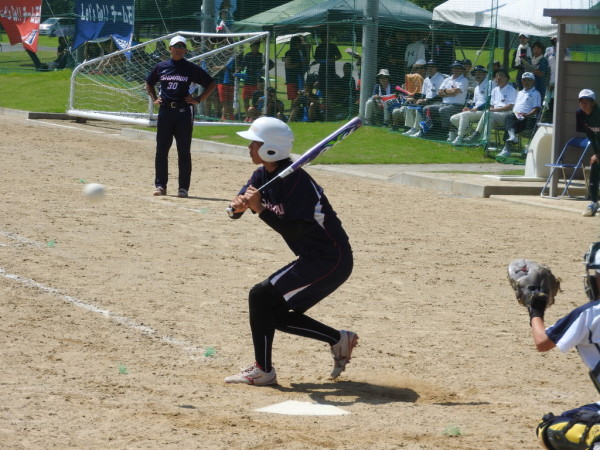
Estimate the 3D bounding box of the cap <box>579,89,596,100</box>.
[{"bbox_3d":[3.096,-1.405,28.000,0.170,0.130,0.220,5,5,30],"label":"cap"}]

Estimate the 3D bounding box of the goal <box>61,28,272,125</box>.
[{"bbox_3d":[-2.855,-3.143,55.400,2.600,1.900,4.400,0,5,-26],"label":"goal"}]

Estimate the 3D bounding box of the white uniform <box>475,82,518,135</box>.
[{"bbox_3d":[3.174,-1.882,42.000,0.640,0.860,0.480,0,5,-26],"label":"white uniform"}]

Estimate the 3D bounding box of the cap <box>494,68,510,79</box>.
[{"bbox_3d":[3.271,-2.447,42.000,0.240,0.140,0.180,-1,5,-40],"label":"cap"}]

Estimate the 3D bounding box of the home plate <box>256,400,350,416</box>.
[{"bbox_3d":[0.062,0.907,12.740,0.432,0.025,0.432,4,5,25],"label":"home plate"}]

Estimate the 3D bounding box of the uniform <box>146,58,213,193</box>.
[{"bbox_3d":[-1.339,-1.106,28.900,0.700,1.480,0.320,3,4,5],"label":"uniform"}]

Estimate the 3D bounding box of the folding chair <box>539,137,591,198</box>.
[{"bbox_3d":[3.247,-0.703,31.800,0.460,0.730,0.460,0,5,-25],"label":"folding chair"}]

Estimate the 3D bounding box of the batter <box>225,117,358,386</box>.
[{"bbox_3d":[-0.044,0.139,13.600,0.660,1.390,0.540,0,5,-25],"label":"batter"}]

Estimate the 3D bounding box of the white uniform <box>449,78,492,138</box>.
[{"bbox_3d":[2.787,-1.904,42.500,0.640,0.950,0.460,0,5,-26],"label":"white uniform"}]

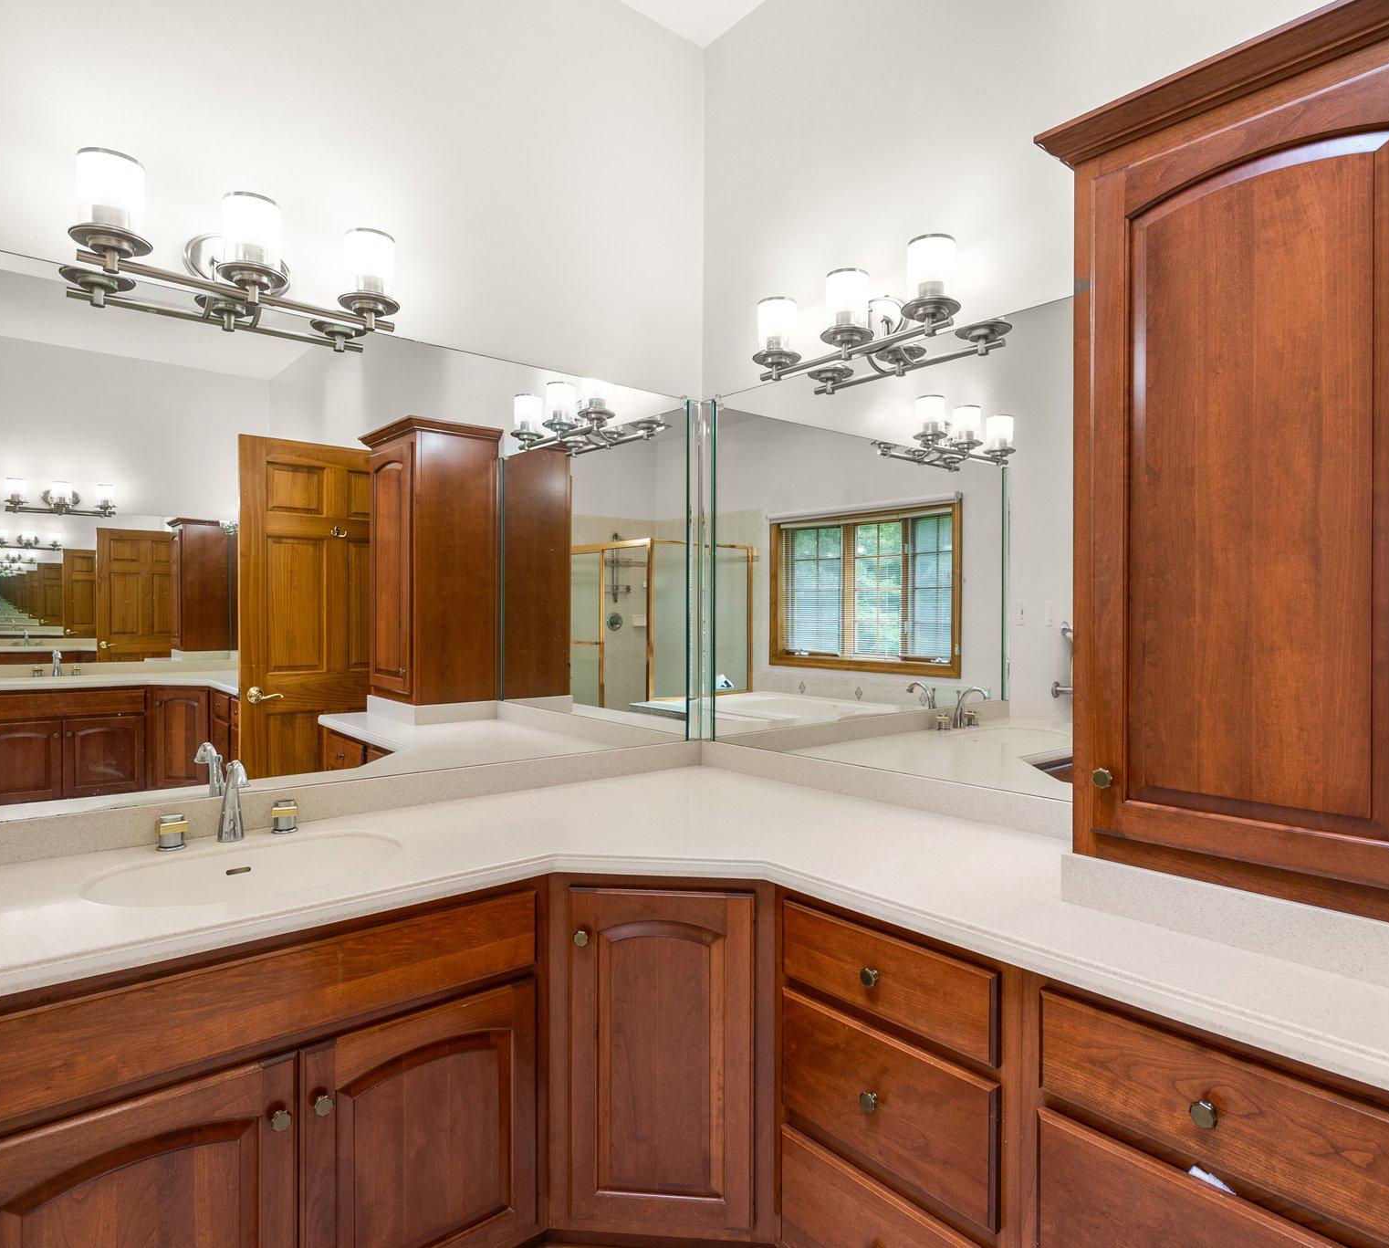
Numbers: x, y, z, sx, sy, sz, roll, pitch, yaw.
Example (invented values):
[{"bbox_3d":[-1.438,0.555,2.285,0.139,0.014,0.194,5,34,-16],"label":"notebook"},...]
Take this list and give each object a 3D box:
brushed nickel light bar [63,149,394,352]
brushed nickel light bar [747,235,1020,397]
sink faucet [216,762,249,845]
[{"bbox_3d":[-0.908,-0.746,1.697,0.594,0.200,0.178,0,1,-40],"label":"brushed nickel light bar"},{"bbox_3d":[0.391,-0.745,2.034,0.178,0.200,0.594,0,1,-41],"label":"brushed nickel light bar"},{"bbox_3d":[-0.910,0.353,1.649,0.055,0.173,0.175,0,1,-40],"label":"sink faucet"}]

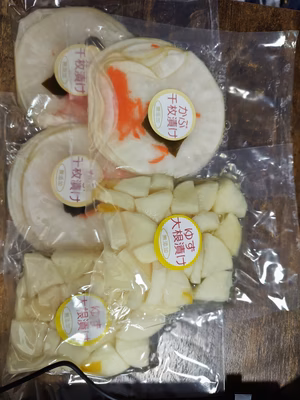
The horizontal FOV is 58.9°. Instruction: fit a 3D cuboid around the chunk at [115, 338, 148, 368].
[{"bbox_3d":[-0.015,0.138,0.248,0.030,0.024,0.028,0,87,-3],"label":"chunk"}]

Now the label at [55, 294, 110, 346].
[{"bbox_3d":[-0.058,0.104,0.232,0.049,0.003,0.049,-4,92,-7],"label":"label"}]

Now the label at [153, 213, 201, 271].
[{"bbox_3d":[0.025,0.036,0.230,0.049,0.004,0.049,-5,88,-26],"label":"label"}]

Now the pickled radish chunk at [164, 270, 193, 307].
[{"bbox_3d":[0.025,0.078,0.245,0.026,0.025,0.034,0,87,-3],"label":"pickled radish chunk"}]

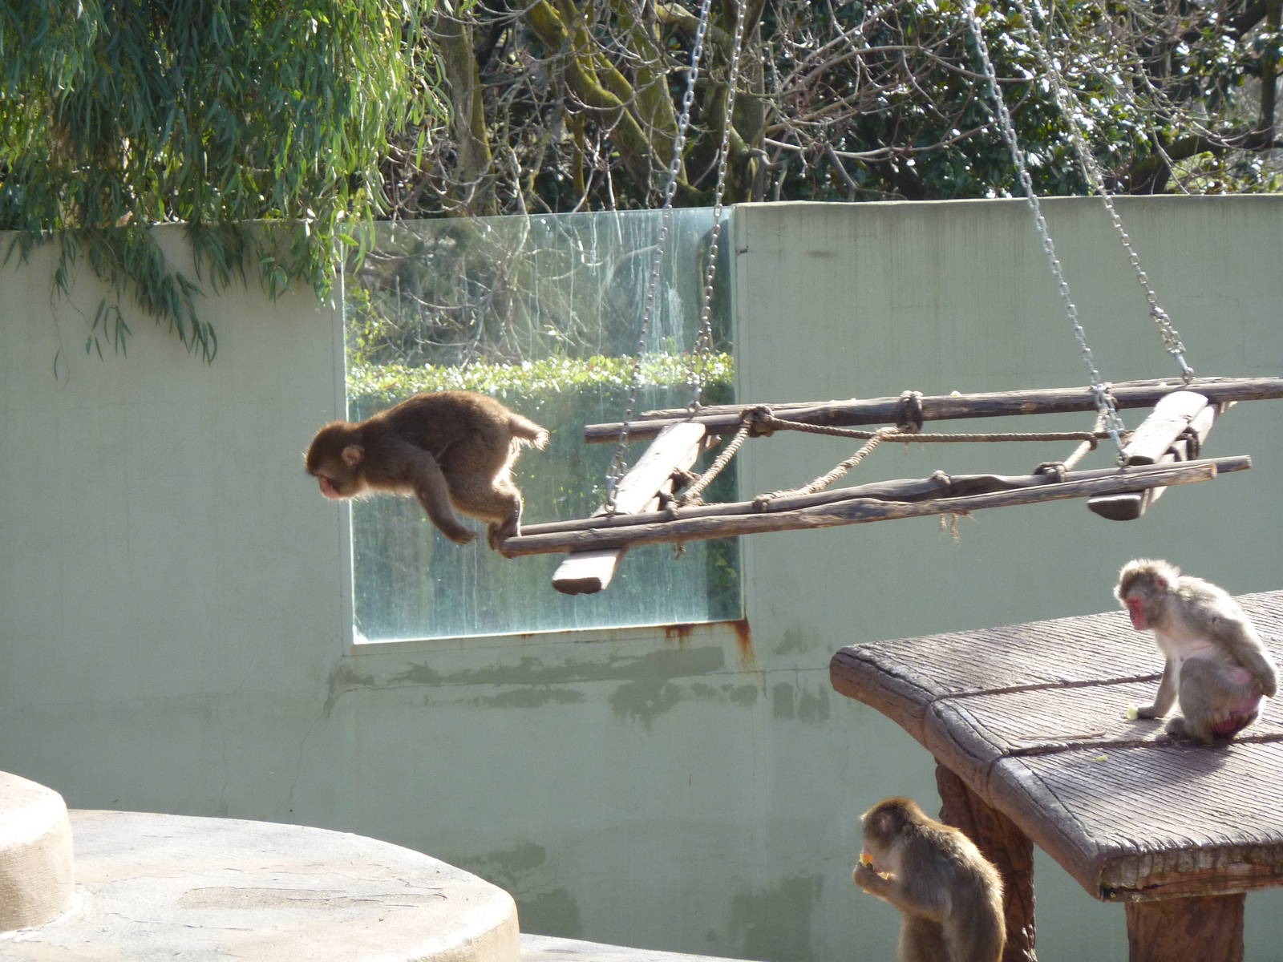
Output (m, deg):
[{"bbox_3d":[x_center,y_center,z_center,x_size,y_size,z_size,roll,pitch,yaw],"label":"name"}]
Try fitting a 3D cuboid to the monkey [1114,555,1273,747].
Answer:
[{"bbox_3d":[1.341,0.410,18.800,0.390,0.430,0.280,-3,14,-4],"label":"monkey"}]

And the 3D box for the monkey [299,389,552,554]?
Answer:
[{"bbox_3d":[-0.490,-0.022,17.800,0.550,0.350,0.210,-1,14,0],"label":"monkey"}]

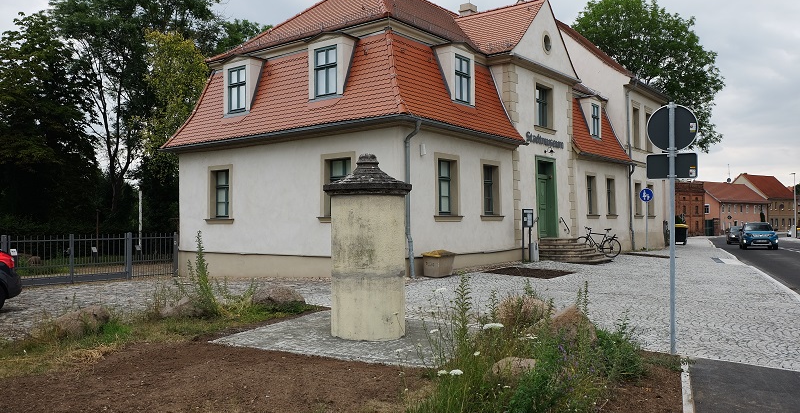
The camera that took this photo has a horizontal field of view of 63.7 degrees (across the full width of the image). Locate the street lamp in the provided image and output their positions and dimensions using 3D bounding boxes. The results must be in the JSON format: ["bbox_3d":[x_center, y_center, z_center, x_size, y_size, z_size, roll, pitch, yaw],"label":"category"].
[{"bbox_3d":[40.340,-0.049,66.000,0.650,6.700,0.200,-1,-1,22],"label":"street lamp"}]

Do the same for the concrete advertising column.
[{"bbox_3d":[-0.429,0.501,8.500,1.180,2.380,1.180,0,-1,0],"label":"concrete advertising column"}]

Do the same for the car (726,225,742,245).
[{"bbox_3d":[26.913,2.260,51.000,1.780,1.480,4.200,-1,-1,22],"label":"car"}]

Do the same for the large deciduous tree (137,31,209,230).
[{"bbox_3d":[-11.847,-3.367,34.000,4.800,12.200,4.800,0,-1,0],"label":"large deciduous tree"}]

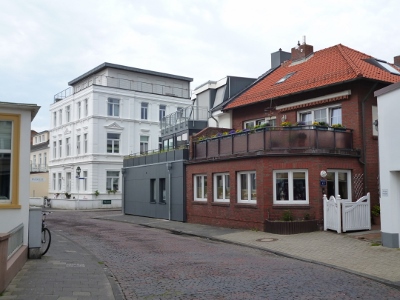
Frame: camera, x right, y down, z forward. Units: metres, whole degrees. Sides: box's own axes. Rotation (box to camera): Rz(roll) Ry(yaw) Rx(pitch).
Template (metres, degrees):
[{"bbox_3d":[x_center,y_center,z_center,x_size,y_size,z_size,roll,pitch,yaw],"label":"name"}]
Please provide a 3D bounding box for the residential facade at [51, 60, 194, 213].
[{"bbox_3d":[-9.481,-0.804,55.781,12.509,14.677,13.297,3,-6,-36],"label":"residential facade"}]

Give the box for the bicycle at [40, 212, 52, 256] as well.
[{"bbox_3d":[-4.394,2.216,12.646,0.600,1.100,1.780,4,-7,-42],"label":"bicycle"}]

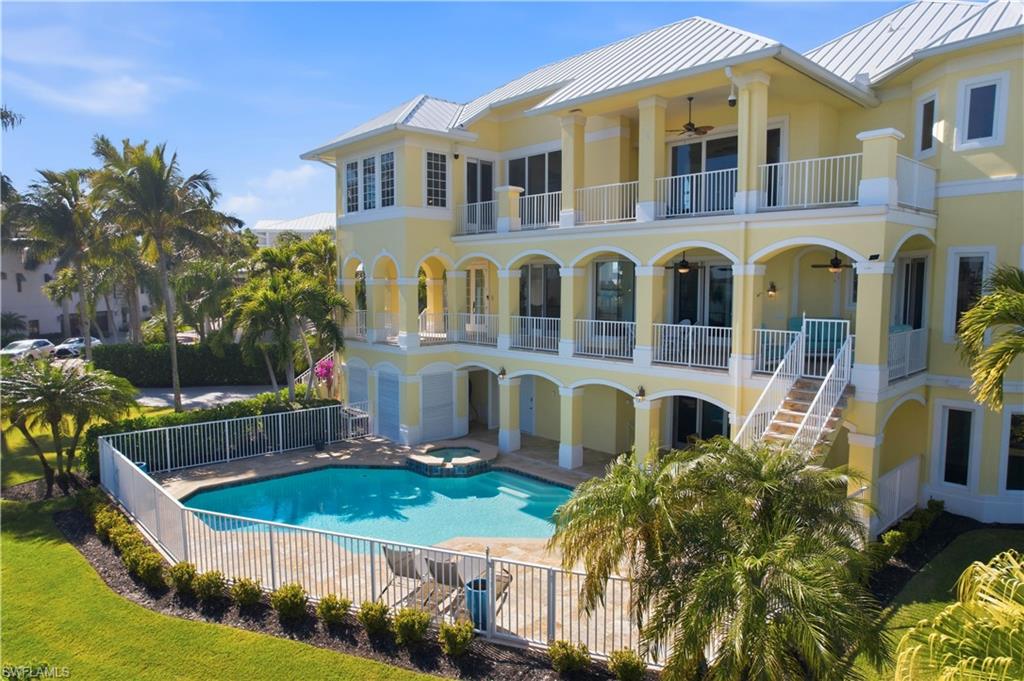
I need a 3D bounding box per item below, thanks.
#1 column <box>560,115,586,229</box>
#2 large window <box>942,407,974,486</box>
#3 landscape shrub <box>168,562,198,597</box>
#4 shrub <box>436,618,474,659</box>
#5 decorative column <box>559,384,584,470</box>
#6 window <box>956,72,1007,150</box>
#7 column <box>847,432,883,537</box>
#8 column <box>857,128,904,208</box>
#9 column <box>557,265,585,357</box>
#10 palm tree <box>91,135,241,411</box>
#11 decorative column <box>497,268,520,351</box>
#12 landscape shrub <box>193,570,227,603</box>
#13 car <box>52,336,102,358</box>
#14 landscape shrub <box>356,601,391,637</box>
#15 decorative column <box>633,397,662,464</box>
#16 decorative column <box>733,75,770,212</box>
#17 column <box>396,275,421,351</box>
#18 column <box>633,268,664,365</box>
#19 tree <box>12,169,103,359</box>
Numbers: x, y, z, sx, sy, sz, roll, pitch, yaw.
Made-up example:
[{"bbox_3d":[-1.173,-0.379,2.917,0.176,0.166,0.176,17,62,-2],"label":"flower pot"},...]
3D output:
[{"bbox_3d":[1.719,-4.658,17.449,0.520,2.980,0.510,5,8,43],"label":"column"},{"bbox_3d":[9.467,2.258,13.331,0.120,1.659,0.541,-5,8,-44],"label":"large window"},{"bbox_3d":[-5.784,4.209,11.016,0.510,0.540,0.510,-5,8,-43],"label":"landscape shrub"},{"bbox_3d":[-0.845,4.453,9.354,0.567,0.541,0.567,0,6,0],"label":"shrub"},{"bbox_3d":[1.738,2.527,18.263,0.512,2.344,0.523,-5,8,-43],"label":"decorative column"},{"bbox_3d":[9.472,-4.627,12.648,0.120,1.420,0.816,-5,8,-44],"label":"window"},{"bbox_3d":[6.989,2.938,12.423,0.530,2.189,0.509,-5,8,-44],"label":"column"},{"bbox_3d":[7.140,-3.301,12.172,0.632,1.395,0.572,-5,8,-43],"label":"column"},{"bbox_3d":[1.693,-0.787,17.509,0.530,2.470,0.519,-5,8,-44],"label":"column"},{"bbox_3d":[-14.342,-2.652,26.139,5.400,11.527,5.400,-4,6,-29],"label":"palm tree"},{"bbox_3d":[-0.074,-0.978,19.836,0.512,2.518,0.545,-5,8,-43],"label":"decorative column"},{"bbox_3d":[-5.320,4.326,11.003,0.540,0.535,0.540,5,8,43],"label":"landscape shrub"},{"bbox_3d":[-33.268,0.410,48.231,1.850,1.460,4.900,-2,6,-18],"label":"car"},{"bbox_3d":[-2.164,4.344,9.779,0.510,0.540,0.510,0,6,0],"label":"landscape shrub"},{"bbox_3d":[3.545,2.673,16.373,0.540,2.398,0.529,-5,8,-43],"label":"decorative column"},{"bbox_3d":[5.185,-4.229,13.555,0.556,2.931,0.530,-5,8,-44],"label":"decorative column"},{"bbox_3d":[-3.321,-0.841,20.393,0.520,2.400,0.520,-5,7,-38],"label":"column"},{"bbox_3d":[3.448,-0.600,15.721,0.530,2.480,0.509,-5,8,-44],"label":"column"},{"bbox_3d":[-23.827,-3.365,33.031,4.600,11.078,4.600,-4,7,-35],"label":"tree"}]

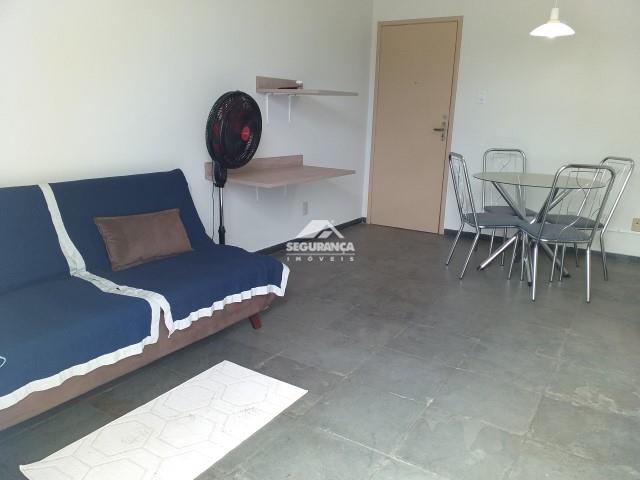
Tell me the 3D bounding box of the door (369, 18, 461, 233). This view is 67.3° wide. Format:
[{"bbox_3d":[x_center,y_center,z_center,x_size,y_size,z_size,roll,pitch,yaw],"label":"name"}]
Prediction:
[{"bbox_3d":[0.970,-1.170,5.070,0.907,2.134,0.073,10,16,32],"label":"door"}]

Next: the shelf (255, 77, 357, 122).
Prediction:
[{"bbox_3d":[-0.087,-1.135,3.923,0.571,0.347,0.650,10,16,32],"label":"shelf"}]

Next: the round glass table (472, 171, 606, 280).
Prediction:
[{"bbox_3d":[1.621,-0.099,3.707,0.918,0.741,0.918,10,16,32],"label":"round glass table"}]

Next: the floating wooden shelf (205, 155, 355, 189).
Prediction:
[{"bbox_3d":[-0.244,-0.563,3.816,0.594,0.125,1.232,10,16,32],"label":"floating wooden shelf"}]

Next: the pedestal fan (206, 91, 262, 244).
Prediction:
[{"bbox_3d":[-0.641,-0.301,3.140,0.426,1.288,0.482,10,16,32],"label":"pedestal fan"}]

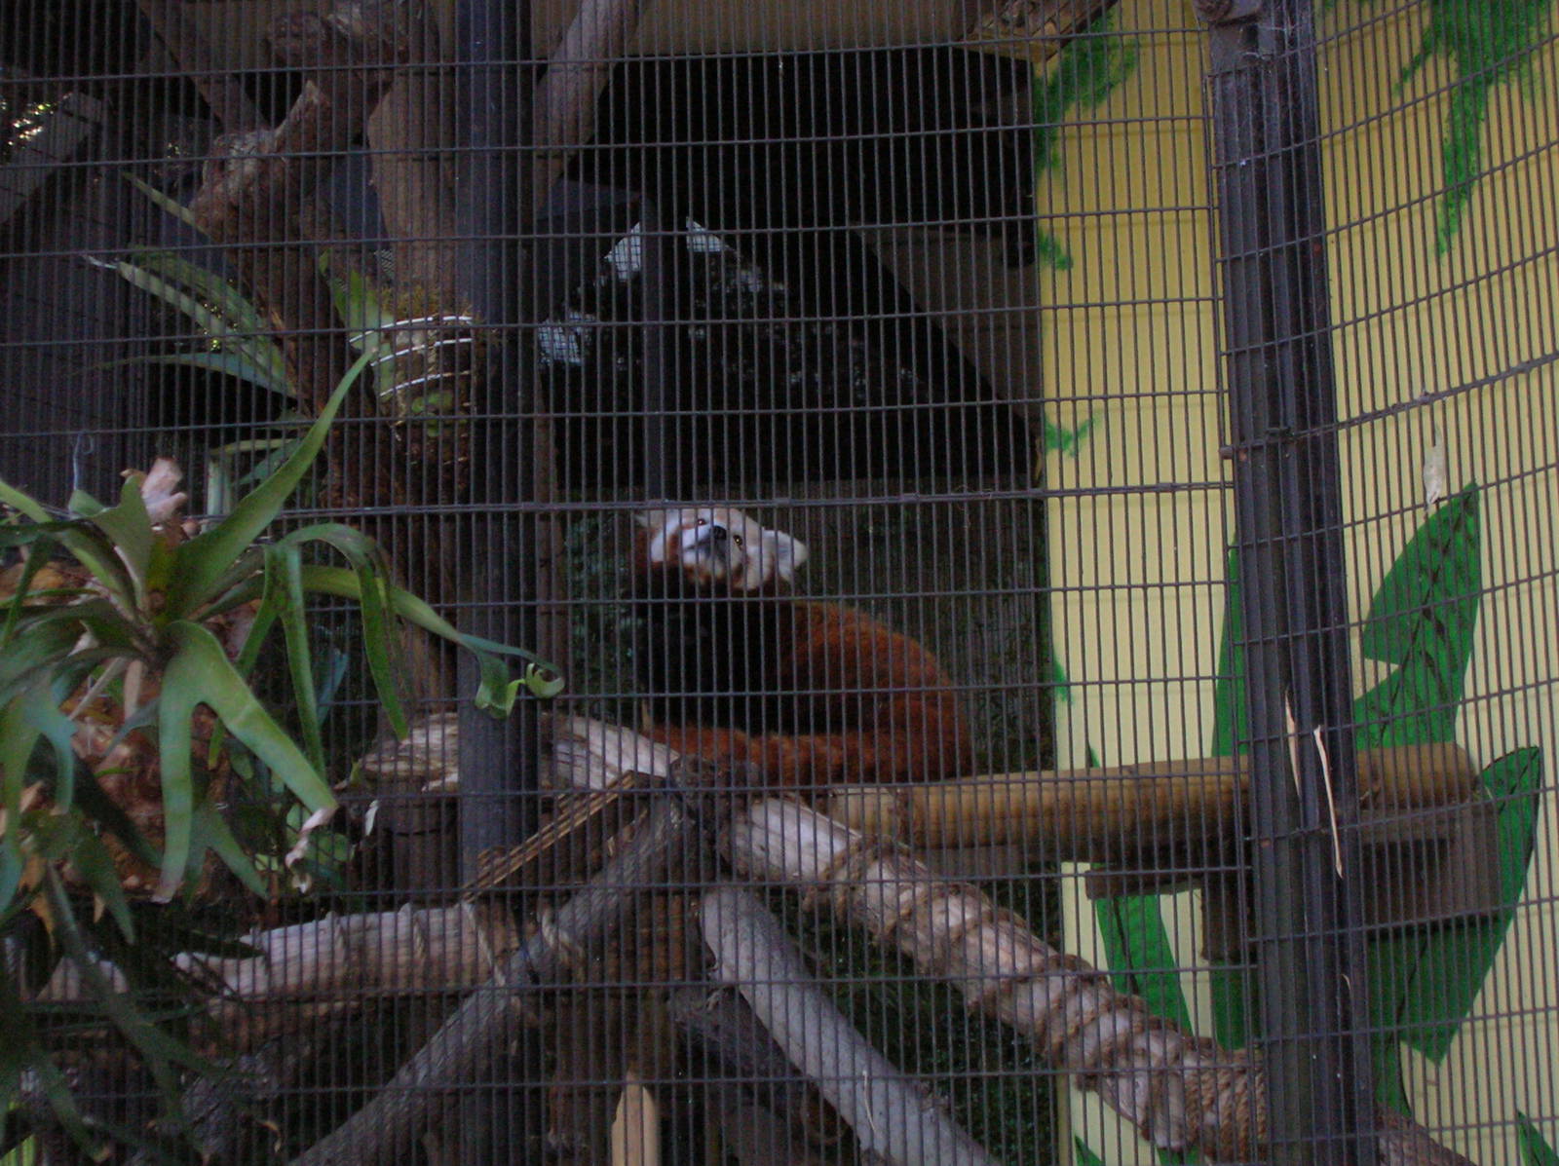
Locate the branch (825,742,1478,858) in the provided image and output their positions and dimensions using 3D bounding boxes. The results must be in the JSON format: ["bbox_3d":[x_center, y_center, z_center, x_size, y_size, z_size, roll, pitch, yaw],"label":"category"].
[{"bbox_3d":[0.451,0.269,4.568,0.814,0.088,0.088,-5,-14,16],"label":"branch"}]

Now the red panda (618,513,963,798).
[{"bbox_3d":[0.019,0.083,4.700,0.420,0.350,0.270,8,-16,-34],"label":"red panda"}]

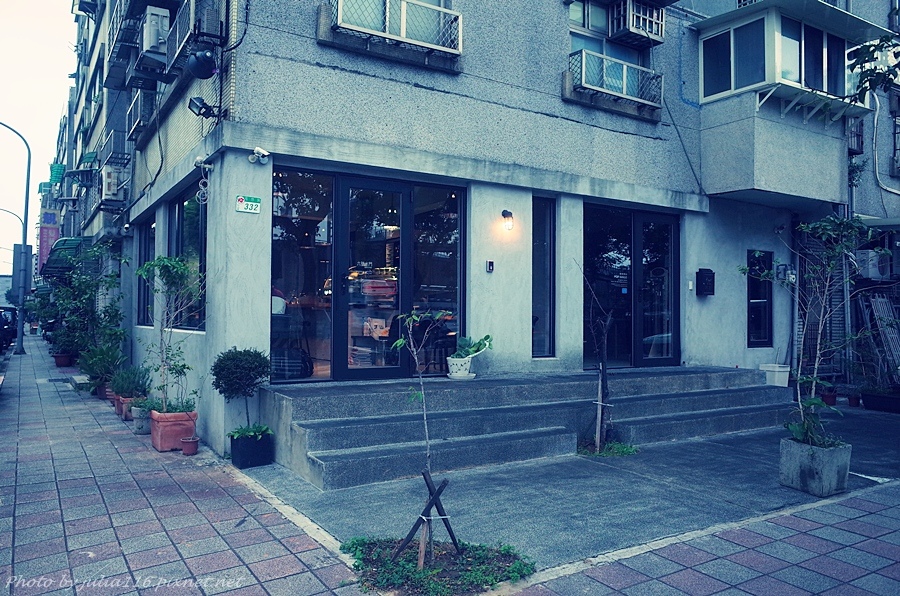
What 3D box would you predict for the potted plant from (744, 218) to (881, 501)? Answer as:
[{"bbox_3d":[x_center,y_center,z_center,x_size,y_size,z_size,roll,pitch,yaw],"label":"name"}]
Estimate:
[{"bbox_3d":[3.015,0.438,5.838,0.870,2.269,0.870,1,-1,-31],"label":"potted plant"}]

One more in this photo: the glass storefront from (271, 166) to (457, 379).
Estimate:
[{"bbox_3d":[-0.853,-0.232,8.171,2.477,2.363,0.116,1,-1,-31],"label":"glass storefront"}]

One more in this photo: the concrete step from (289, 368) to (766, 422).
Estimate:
[{"bbox_3d":[1.255,1.086,8.553,6.931,0.212,1.058,1,-1,-31],"label":"concrete step"}]

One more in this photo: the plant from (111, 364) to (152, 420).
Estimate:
[{"bbox_3d":[-4.436,1.307,9.748,0.560,0.740,0.520,1,-2,-32],"label":"plant"}]

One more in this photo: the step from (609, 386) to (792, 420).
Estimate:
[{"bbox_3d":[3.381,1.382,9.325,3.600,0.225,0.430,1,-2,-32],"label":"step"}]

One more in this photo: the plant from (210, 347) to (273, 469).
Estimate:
[{"bbox_3d":[-2.003,1.038,6.708,0.550,1.133,0.530,1,-2,-32],"label":"plant"}]

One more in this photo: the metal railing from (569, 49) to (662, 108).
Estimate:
[{"bbox_3d":[2.477,-3.210,10.303,1.620,0.500,0.300,1,-2,-32],"label":"metal railing"}]

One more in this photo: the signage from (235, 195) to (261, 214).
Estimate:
[{"bbox_3d":[-2.072,-0.957,7.197,0.252,0.166,0.020,1,-2,-32],"label":"signage"}]

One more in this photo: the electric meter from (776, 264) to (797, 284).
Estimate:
[{"bbox_3d":[6.023,-0.421,12.503,0.290,0.320,0.160,1,-2,-32],"label":"electric meter"}]

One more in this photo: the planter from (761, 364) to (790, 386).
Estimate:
[{"bbox_3d":[4.593,1.085,9.874,0.275,0.312,0.275,1,-1,-31],"label":"planter"}]

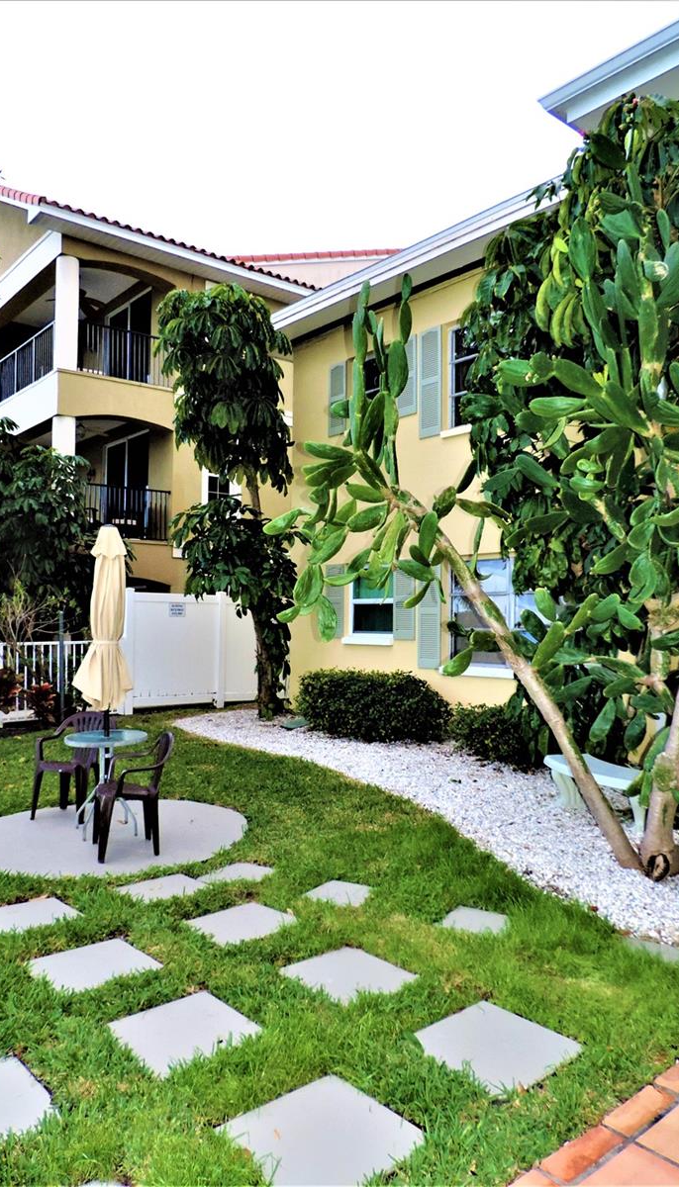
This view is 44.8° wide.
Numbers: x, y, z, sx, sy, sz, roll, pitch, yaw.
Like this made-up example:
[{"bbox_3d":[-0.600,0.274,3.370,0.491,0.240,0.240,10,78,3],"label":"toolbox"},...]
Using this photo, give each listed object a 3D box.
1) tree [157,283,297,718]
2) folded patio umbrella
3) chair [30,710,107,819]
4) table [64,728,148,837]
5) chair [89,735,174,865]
[{"bbox_3d":[-1.651,-1.359,12.094,1.950,6.350,1.850,0,-2,0],"label":"tree"},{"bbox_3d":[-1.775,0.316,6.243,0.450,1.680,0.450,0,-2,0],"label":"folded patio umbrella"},{"bbox_3d":[-2.145,1.412,6.739,0.560,0.800,0.530,-1,-2,18],"label":"chair"},{"bbox_3d":[-1.755,1.441,6.208,0.640,0.710,0.640,0,-2,0],"label":"table"},{"bbox_3d":[-1.440,1.382,5.759,0.530,0.800,0.560,1,-2,-22],"label":"chair"}]

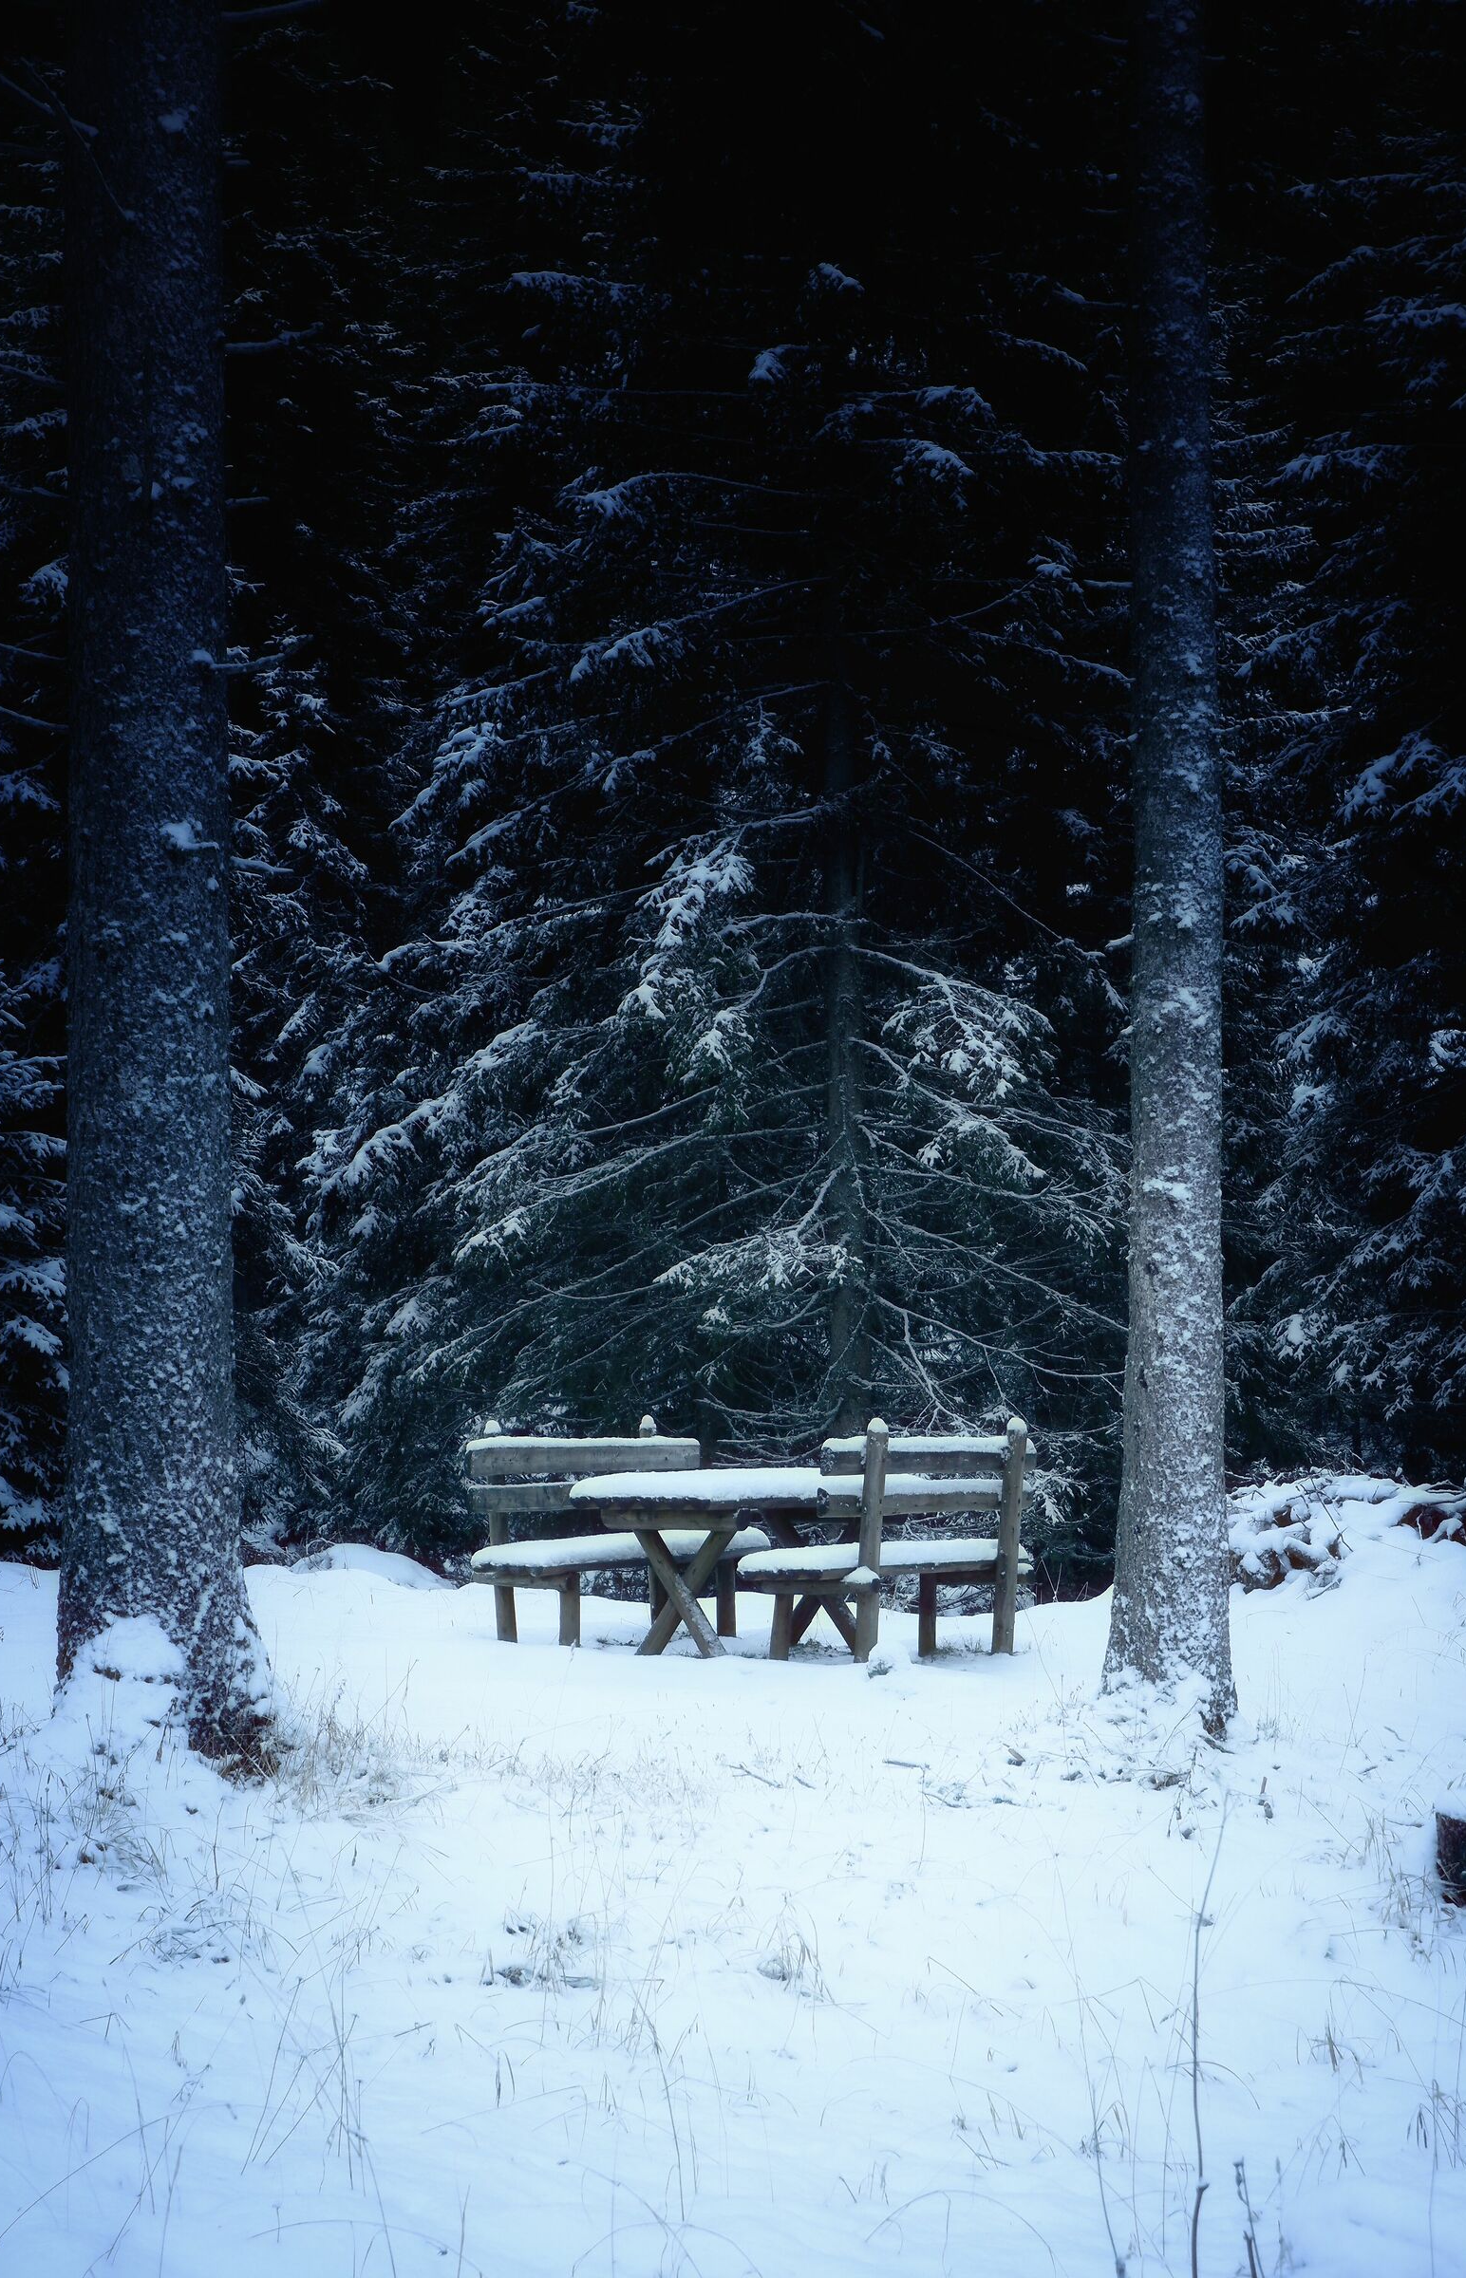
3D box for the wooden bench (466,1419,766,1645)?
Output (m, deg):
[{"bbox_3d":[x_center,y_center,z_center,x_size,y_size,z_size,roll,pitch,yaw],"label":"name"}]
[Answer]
[{"bbox_3d":[-0.580,1.903,19.216,0.541,1.057,2.038,-2,-5,31],"label":"wooden bench"}]

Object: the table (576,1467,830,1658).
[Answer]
[{"bbox_3d":[0.094,2.015,18.726,0.745,0.769,2.038,-2,-5,30],"label":"table"}]

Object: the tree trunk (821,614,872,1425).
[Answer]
[{"bbox_3d":[0.656,-0.386,23.497,0.250,5.790,0.250,-1,-4,0],"label":"tree trunk"}]

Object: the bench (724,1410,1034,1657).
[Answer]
[{"bbox_3d":[0.796,1.843,18.246,0.541,1.057,2.038,-2,-5,30],"label":"bench"}]

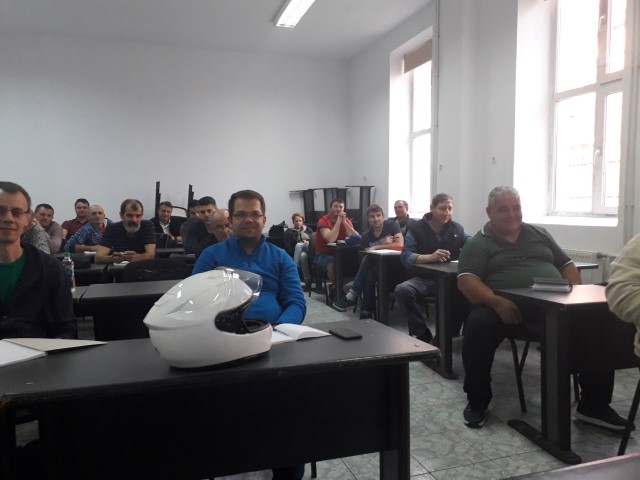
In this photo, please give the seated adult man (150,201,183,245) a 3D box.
[{"bbox_3d":[-2.119,0.140,6.967,0.520,1.310,0.800,-1,3,-14],"label":"seated adult man"}]

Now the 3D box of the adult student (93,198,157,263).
[{"bbox_3d":[-1.669,0.293,4.321,0.560,1.280,0.820,-1,3,-21],"label":"adult student"}]

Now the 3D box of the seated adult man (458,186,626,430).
[{"bbox_3d":[1.201,0.353,2.893,0.800,1.290,0.750,0,3,0],"label":"seated adult man"}]

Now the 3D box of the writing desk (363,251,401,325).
[{"bbox_3d":[1.188,0.501,5.285,1.250,0.740,0.550,-1,3,-13],"label":"writing desk"}]

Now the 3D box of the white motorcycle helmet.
[{"bbox_3d":[-0.324,0.212,1.468,0.345,0.260,0.250,-1,3,-16],"label":"white motorcycle helmet"}]

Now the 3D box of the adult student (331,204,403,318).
[{"bbox_3d":[0.528,0.230,5.664,0.749,1.251,0.768,-1,3,3],"label":"adult student"}]

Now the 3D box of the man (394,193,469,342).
[{"bbox_3d":[0.901,0.286,4.071,0.600,1.300,0.800,0,3,-3],"label":"man"}]

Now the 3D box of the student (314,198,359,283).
[{"bbox_3d":[0.221,0.147,6.467,0.580,1.330,0.800,0,3,-5],"label":"student"}]

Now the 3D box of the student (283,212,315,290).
[{"bbox_3d":[-0.334,0.165,7.770,0.500,1.160,0.800,-1,3,-6],"label":"student"}]

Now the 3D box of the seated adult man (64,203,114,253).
[{"bbox_3d":[-2.599,0.236,5.670,0.580,1.260,0.800,-2,3,-23],"label":"seated adult man"}]

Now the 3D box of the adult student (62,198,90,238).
[{"bbox_3d":[-3.129,0.153,6.617,0.540,1.330,0.800,-2,3,-23],"label":"adult student"}]

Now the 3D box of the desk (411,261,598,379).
[{"bbox_3d":[1.433,0.573,3.907,1.250,0.740,0.550,-1,3,-13],"label":"desk"}]

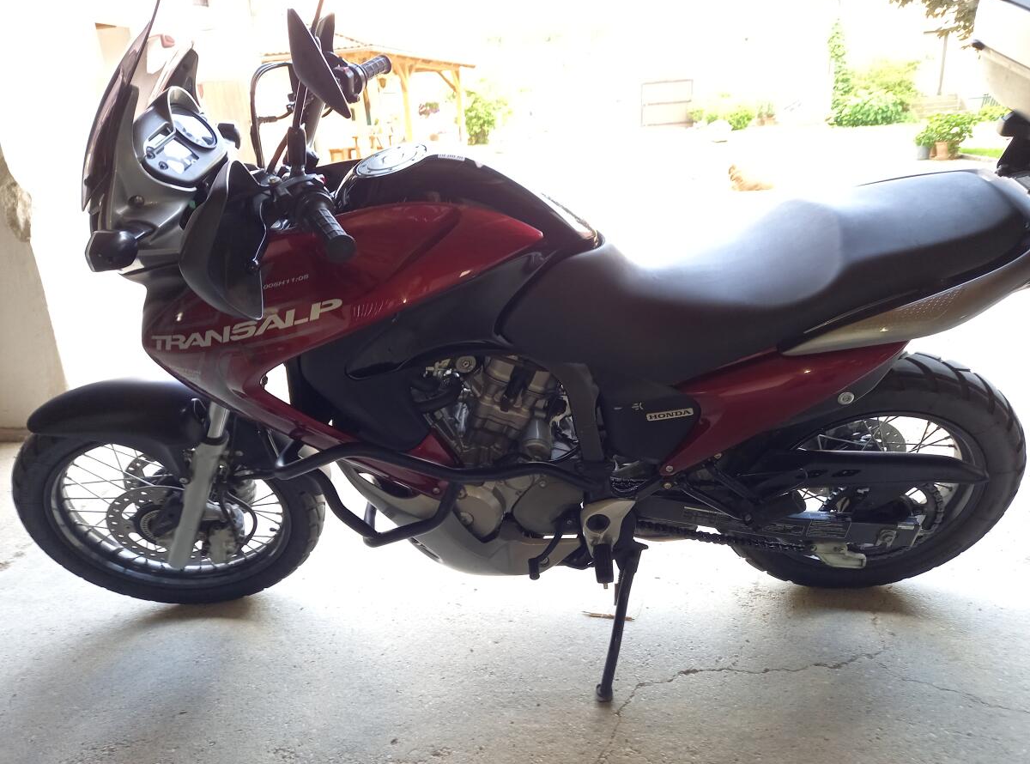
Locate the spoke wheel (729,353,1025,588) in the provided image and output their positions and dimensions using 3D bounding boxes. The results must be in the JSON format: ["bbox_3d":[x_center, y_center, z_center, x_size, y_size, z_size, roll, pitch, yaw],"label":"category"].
[{"bbox_3d":[0.754,0.217,1.615,0.640,0.640,0.135,-3,35,4],"label":"spoke wheel"}]

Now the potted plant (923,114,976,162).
[{"bbox_3d":[5.961,-3.354,10.200,0.660,0.580,0.620,8,24,28],"label":"potted plant"}]

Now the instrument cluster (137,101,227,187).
[{"bbox_3d":[-0.568,-0.381,1.236,0.080,0.135,0.225,-40,25,26],"label":"instrument cluster"}]

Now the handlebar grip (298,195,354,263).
[{"bbox_3d":[-0.235,-0.199,0.938,0.042,0.042,0.130,-20,44,-14],"label":"handlebar grip"}]

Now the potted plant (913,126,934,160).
[{"bbox_3d":[5.531,-3.229,10.050,0.280,0.400,0.280,7,23,27],"label":"potted plant"}]

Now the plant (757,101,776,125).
[{"bbox_3d":[6.604,-7.053,19.500,0.460,0.580,0.400,3,22,18],"label":"plant"}]

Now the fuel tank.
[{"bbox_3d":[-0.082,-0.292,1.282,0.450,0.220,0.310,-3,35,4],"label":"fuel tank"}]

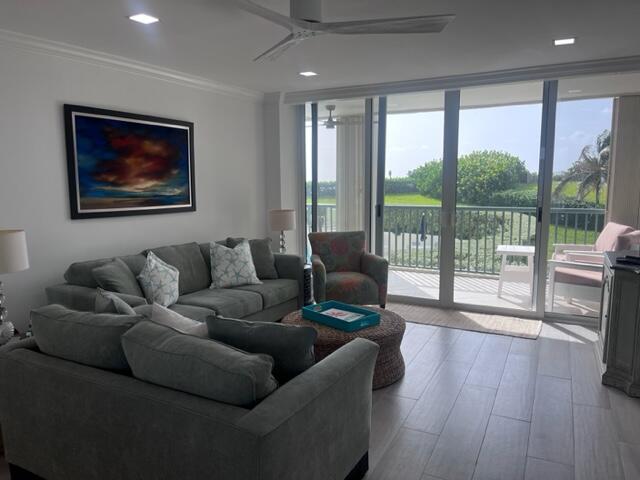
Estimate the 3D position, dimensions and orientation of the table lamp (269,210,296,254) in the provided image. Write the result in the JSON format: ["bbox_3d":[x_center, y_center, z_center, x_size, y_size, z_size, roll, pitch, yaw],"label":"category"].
[{"bbox_3d":[-0.467,-0.035,5.931,0.375,0.670,0.375,0,7,0],"label":"table lamp"}]

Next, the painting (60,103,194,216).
[{"bbox_3d":[-1.773,-0.728,4.712,0.050,0.960,1.517,4,8,28],"label":"painting"}]

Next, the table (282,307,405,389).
[{"bbox_3d":[0.170,0.826,3.861,0.970,0.377,0.970,0,7,0],"label":"table"}]

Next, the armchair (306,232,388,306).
[{"bbox_3d":[0.317,0.355,5.754,0.780,0.820,0.760,-2,8,-10],"label":"armchair"}]

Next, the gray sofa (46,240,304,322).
[{"bbox_3d":[-1.166,0.502,4.477,1.050,0.880,2.040,4,9,30],"label":"gray sofa"}]

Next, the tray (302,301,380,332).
[{"bbox_3d":[0.169,0.600,3.798,0.345,0.068,0.555,-8,10,-44],"label":"tray"}]

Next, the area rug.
[{"bbox_3d":[1.204,0.827,5.207,2.150,0.012,0.630,3,8,26],"label":"area rug"}]

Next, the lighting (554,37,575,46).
[{"bbox_3d":[2.014,-1.638,3.954,0.150,0.030,0.160,3,8,26],"label":"lighting"}]

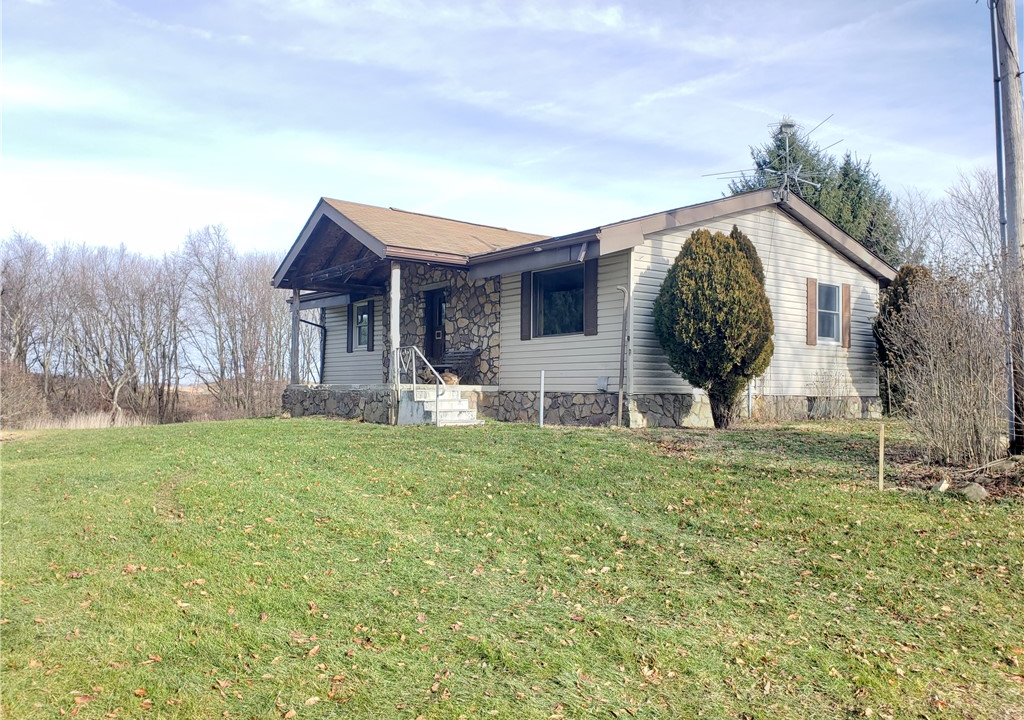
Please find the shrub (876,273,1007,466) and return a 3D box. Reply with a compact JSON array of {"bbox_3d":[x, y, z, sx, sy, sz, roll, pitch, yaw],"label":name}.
[{"bbox_3d":[4.747,0.094,8.500,1.450,2.100,1.450,-1,-2,29],"label":"shrub"}]

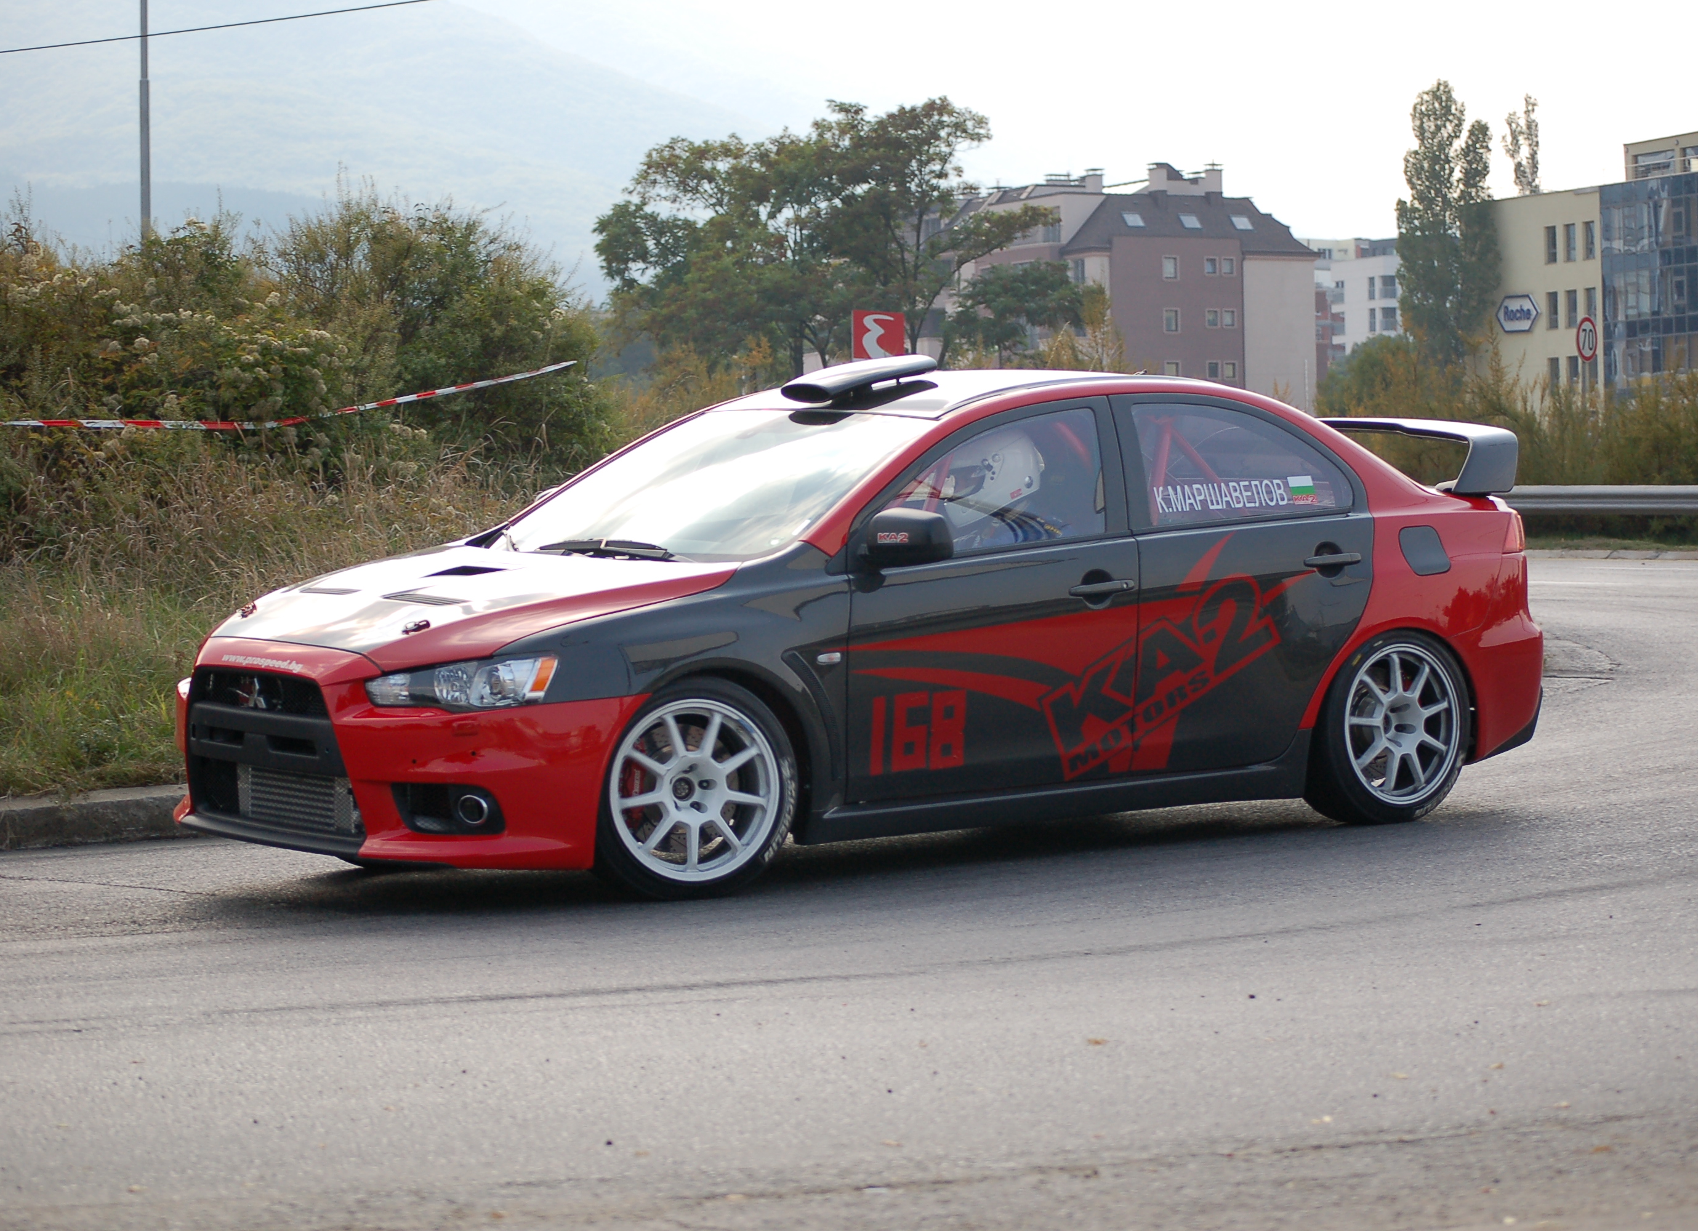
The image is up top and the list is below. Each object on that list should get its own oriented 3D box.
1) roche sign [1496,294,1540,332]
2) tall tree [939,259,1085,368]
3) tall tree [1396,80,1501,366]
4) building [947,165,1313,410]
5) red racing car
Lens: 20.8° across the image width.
[{"bbox_3d":[34.120,-15.404,236.000,0.250,1.900,3.500,-2,2,-27],"label":"roche sign"},{"bbox_3d":[5.711,-8.090,160.127,4.905,8.445,4.905,-1,2,0],"label":"tall tree"},{"bbox_3d":[30.591,-16.864,235.308,5.366,20.524,5.098,-1,2,0],"label":"tall tree"},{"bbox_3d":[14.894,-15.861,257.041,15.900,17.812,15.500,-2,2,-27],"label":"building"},{"bbox_3d":[0.050,-0.045,13.999,4.500,1.470,1.840,-4,5,-38],"label":"red racing car"}]

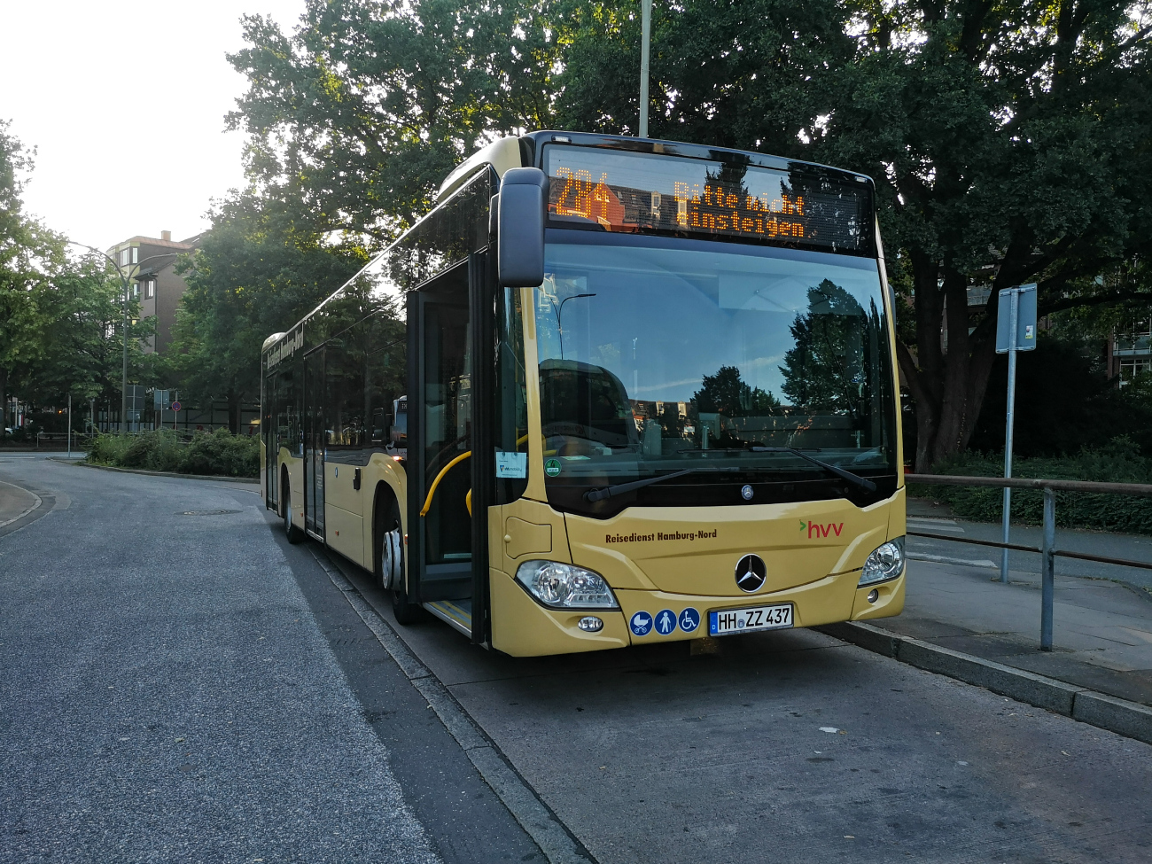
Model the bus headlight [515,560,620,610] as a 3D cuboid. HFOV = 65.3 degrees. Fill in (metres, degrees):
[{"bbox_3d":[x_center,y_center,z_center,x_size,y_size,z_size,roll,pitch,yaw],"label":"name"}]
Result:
[{"bbox_3d":[-0.040,0.760,4.453,0.470,0.250,0.240,0,-1,-13],"label":"bus headlight"}]

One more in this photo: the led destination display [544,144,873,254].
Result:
[{"bbox_3d":[0.837,-1.230,4.916,2.160,0.480,0.180,0,-1,-25],"label":"led destination display"}]

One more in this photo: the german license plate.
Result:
[{"bbox_3d":[0.926,0.982,4.722,0.530,0.120,0.020,0,-1,-25],"label":"german license plate"}]

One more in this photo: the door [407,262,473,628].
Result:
[{"bbox_3d":[-0.830,0.083,5.539,0.160,2.050,1.300,0,-1,-25],"label":"door"}]

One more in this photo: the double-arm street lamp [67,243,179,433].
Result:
[{"bbox_3d":[-19.100,-3.350,38.000,4.600,9.400,0.450,0,0,-27],"label":"double-arm street lamp"}]

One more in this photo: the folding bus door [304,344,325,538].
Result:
[{"bbox_3d":[-2.896,0.132,9.894,0.120,2.040,1.300,0,-1,-25],"label":"folding bus door"}]

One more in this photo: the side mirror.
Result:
[{"bbox_3d":[-0.244,-0.942,4.168,0.240,0.530,0.180,0,-1,-16],"label":"side mirror"}]

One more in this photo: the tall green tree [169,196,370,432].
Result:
[{"bbox_3d":[-14.700,-4.700,43.000,8.800,12.400,8.300,0,0,-19],"label":"tall green tree"}]

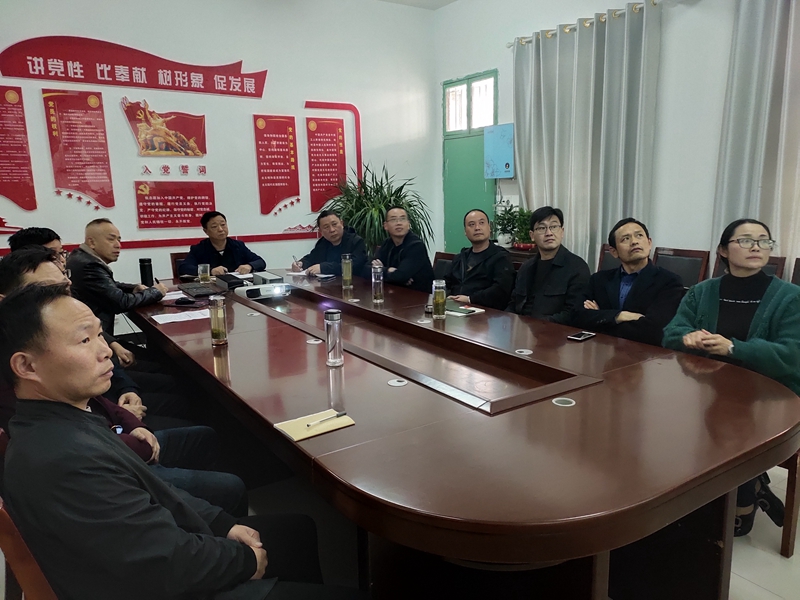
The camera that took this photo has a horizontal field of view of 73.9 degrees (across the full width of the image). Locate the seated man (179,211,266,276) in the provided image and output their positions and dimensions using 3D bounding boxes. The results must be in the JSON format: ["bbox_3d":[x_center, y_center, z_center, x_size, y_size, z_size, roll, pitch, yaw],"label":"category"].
[{"bbox_3d":[-1.507,-0.103,4.589,0.640,1.301,0.740,-7,13,-28],"label":"seated man"}]

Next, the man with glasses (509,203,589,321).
[{"bbox_3d":[0.742,0.163,2.979,0.720,1.343,0.530,-11,15,-42],"label":"man with glasses"}]

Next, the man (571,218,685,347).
[{"bbox_3d":[1.043,0.261,2.576,0.720,1.299,0.540,-11,15,-42],"label":"man"}]

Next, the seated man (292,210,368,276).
[{"bbox_3d":[-0.579,-0.118,4.636,0.600,1.285,0.740,6,13,30],"label":"seated man"}]

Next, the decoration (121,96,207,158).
[{"bbox_3d":[-2.087,-1.530,4.768,0.690,0.480,0.030,-7,12,-31],"label":"decoration"}]

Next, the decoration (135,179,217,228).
[{"bbox_3d":[-2.134,-0.909,5.093,0.710,0.438,0.020,-9,14,-35],"label":"decoration"}]

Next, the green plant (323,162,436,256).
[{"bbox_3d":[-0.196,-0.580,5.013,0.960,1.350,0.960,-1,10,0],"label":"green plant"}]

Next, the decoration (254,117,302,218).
[{"bbox_3d":[-1.224,-1.353,5.345,0.455,0.951,0.030,-7,12,-31],"label":"decoration"}]

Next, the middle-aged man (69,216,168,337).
[{"bbox_3d":[-1.644,0.164,3.139,0.700,1.290,0.530,-6,11,-26],"label":"middle-aged man"}]

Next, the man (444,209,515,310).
[{"bbox_3d":[0.488,0.073,3.358,0.700,1.290,0.530,-11,14,-42],"label":"man"}]

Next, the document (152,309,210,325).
[{"bbox_3d":[-1.241,0.091,3.072,0.315,0.006,0.247,-9,14,-35],"label":"document"}]

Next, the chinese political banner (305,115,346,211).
[{"bbox_3d":[-0.764,-1.422,5.627,0.454,0.966,0.030,-7,12,-31],"label":"chinese political banner"}]

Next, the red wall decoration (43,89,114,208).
[{"bbox_3d":[-2.750,-1.291,4.566,0.436,0.954,0.020,-9,14,-35],"label":"red wall decoration"}]

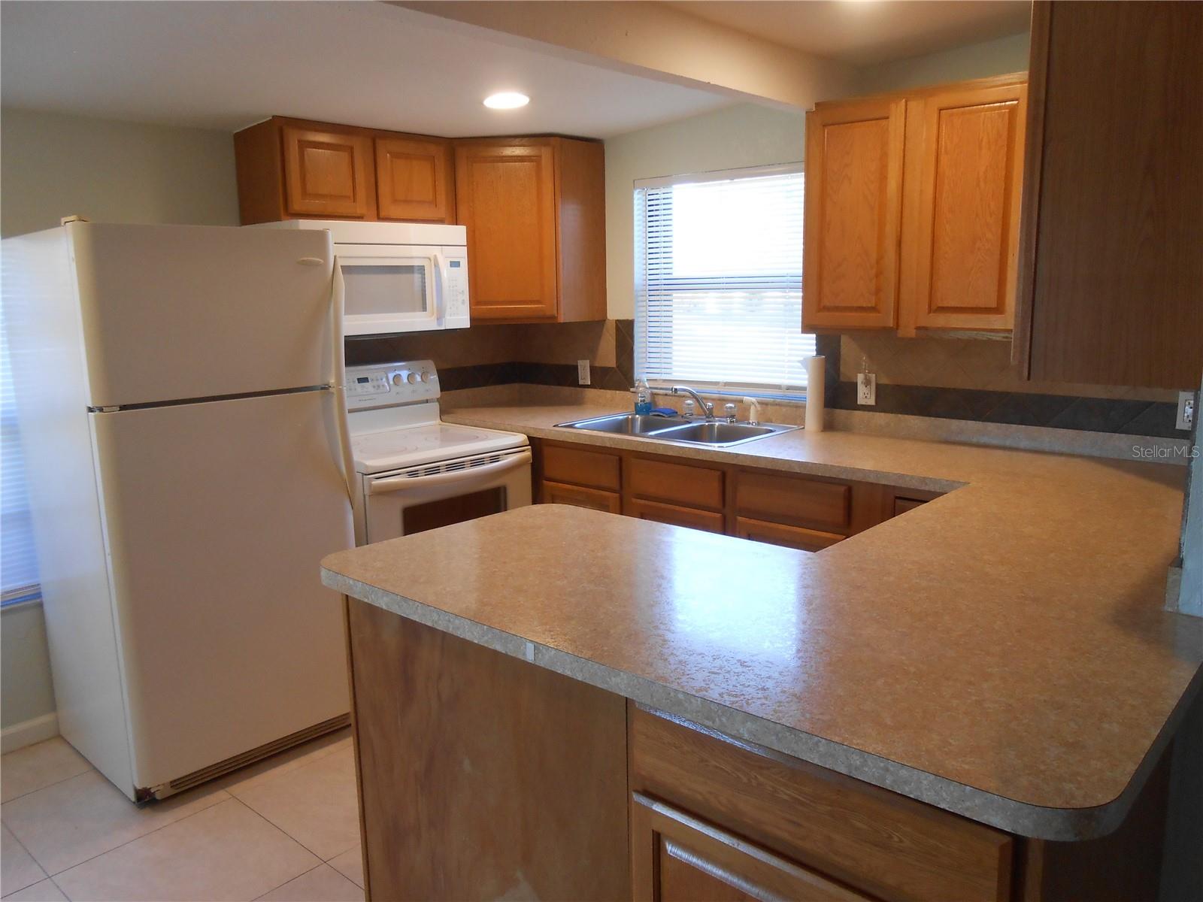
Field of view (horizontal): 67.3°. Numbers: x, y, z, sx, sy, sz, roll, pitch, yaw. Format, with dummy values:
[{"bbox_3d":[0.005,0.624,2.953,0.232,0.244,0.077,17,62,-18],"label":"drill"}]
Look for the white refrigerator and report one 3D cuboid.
[{"bbox_3d":[-1.347,0.136,2.990,0.740,1.690,0.755,8,13,41],"label":"white refrigerator"}]

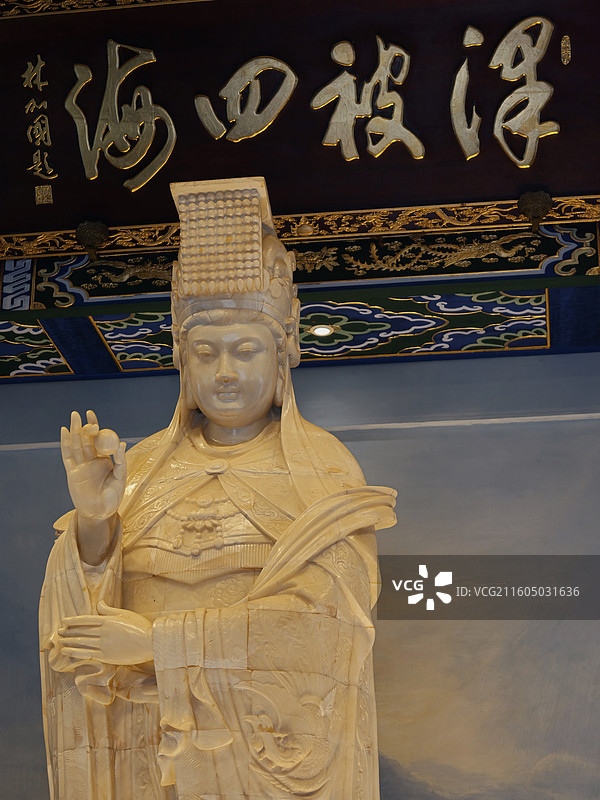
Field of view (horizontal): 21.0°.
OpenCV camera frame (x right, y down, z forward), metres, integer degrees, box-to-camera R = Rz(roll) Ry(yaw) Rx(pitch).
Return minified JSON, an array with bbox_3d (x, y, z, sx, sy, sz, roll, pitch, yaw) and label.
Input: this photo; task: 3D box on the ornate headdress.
[{"bbox_3d":[-0.246,-0.471,6.277,0.491,0.611,0.498,-4,-25,11],"label":"ornate headdress"}]

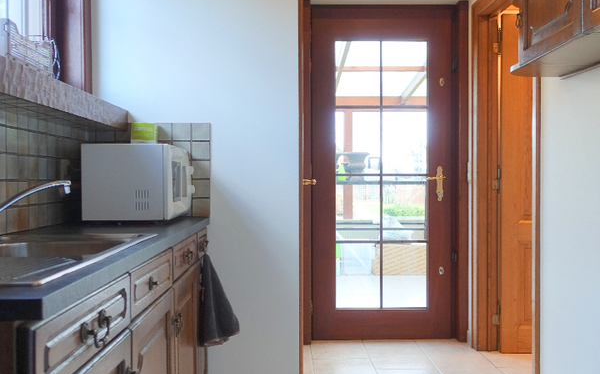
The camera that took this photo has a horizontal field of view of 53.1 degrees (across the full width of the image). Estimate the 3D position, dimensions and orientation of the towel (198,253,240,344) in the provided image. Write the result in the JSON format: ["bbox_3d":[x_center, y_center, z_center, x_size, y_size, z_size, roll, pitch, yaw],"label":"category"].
[{"bbox_3d":[-0.303,0.433,2.319,0.137,0.346,0.170,0,1,-1],"label":"towel"}]

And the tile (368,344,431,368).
[{"bbox_3d":[0.564,0.976,3.415,0.326,0.011,0.402,0,1,-1],"label":"tile"}]

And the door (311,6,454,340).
[{"bbox_3d":[0.535,-0.086,3.890,0.922,2.158,0.050,0,1,-1],"label":"door"}]

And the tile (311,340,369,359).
[{"bbox_3d":[0.232,0.973,3.602,0.326,0.011,0.402,0,1,-1],"label":"tile"}]

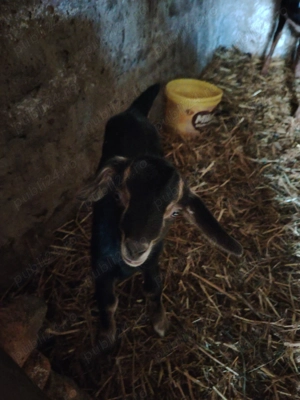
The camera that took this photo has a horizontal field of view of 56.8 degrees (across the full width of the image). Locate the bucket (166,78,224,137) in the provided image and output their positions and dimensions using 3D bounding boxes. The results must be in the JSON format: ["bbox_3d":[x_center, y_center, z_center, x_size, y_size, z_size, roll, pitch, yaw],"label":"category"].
[{"bbox_3d":[0.223,-0.452,1.464,0.280,0.250,0.280,0,42,0],"label":"bucket"}]

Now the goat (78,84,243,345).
[{"bbox_3d":[0.020,0.018,0.675,0.245,0.570,0.560,3,42,4],"label":"goat"}]

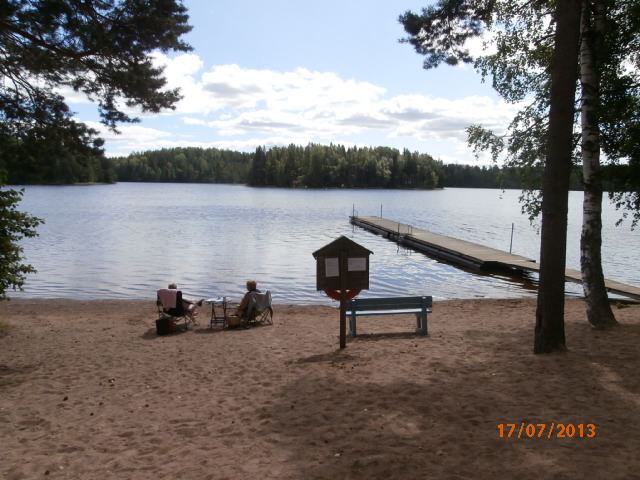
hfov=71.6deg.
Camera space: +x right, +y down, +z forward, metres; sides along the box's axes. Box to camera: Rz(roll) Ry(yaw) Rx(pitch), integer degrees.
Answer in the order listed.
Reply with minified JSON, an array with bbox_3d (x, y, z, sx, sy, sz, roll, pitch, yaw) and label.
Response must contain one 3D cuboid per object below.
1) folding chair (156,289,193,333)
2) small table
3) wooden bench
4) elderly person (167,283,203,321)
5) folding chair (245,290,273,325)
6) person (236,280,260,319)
[{"bbox_3d":[-2.969,1.395,9.113,0.680,0.820,0.580,5,8,28],"label":"folding chair"},{"bbox_3d":[-2.131,1.496,9.174,0.460,0.640,0.420,1,7,0],"label":"small table"},{"bbox_3d":[1.328,1.444,8.699,1.620,0.750,0.500,0,7,-7],"label":"wooden bench"},{"bbox_3d":[-2.821,1.319,9.195,0.540,0.920,0.850,5,9,32],"label":"elderly person"},{"bbox_3d":[-1.311,1.453,9.525,0.660,0.760,0.570,-5,9,-40],"label":"folding chair"},{"bbox_3d":[-1.530,1.325,9.468,0.520,0.970,0.780,-5,9,-40],"label":"person"}]

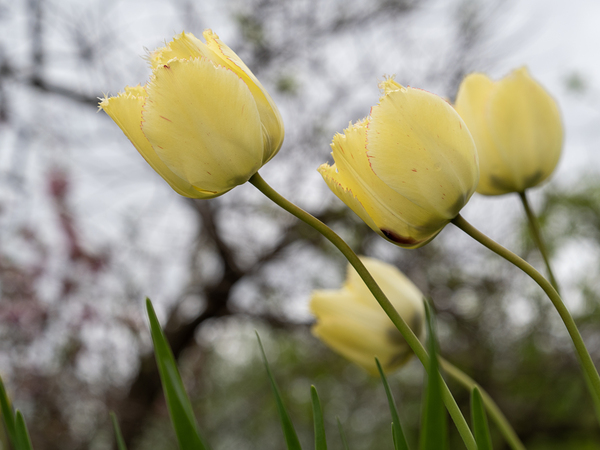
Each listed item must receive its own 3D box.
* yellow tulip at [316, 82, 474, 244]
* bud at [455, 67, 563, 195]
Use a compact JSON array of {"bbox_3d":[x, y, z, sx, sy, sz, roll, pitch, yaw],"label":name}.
[{"bbox_3d":[0.043,-0.025,0.800,0.065,0.062,0.062,41,0,20],"label":"yellow tulip"},{"bbox_3d":[0.110,-0.050,1.020,0.057,0.066,0.057,-6,-8,0],"label":"bud"}]

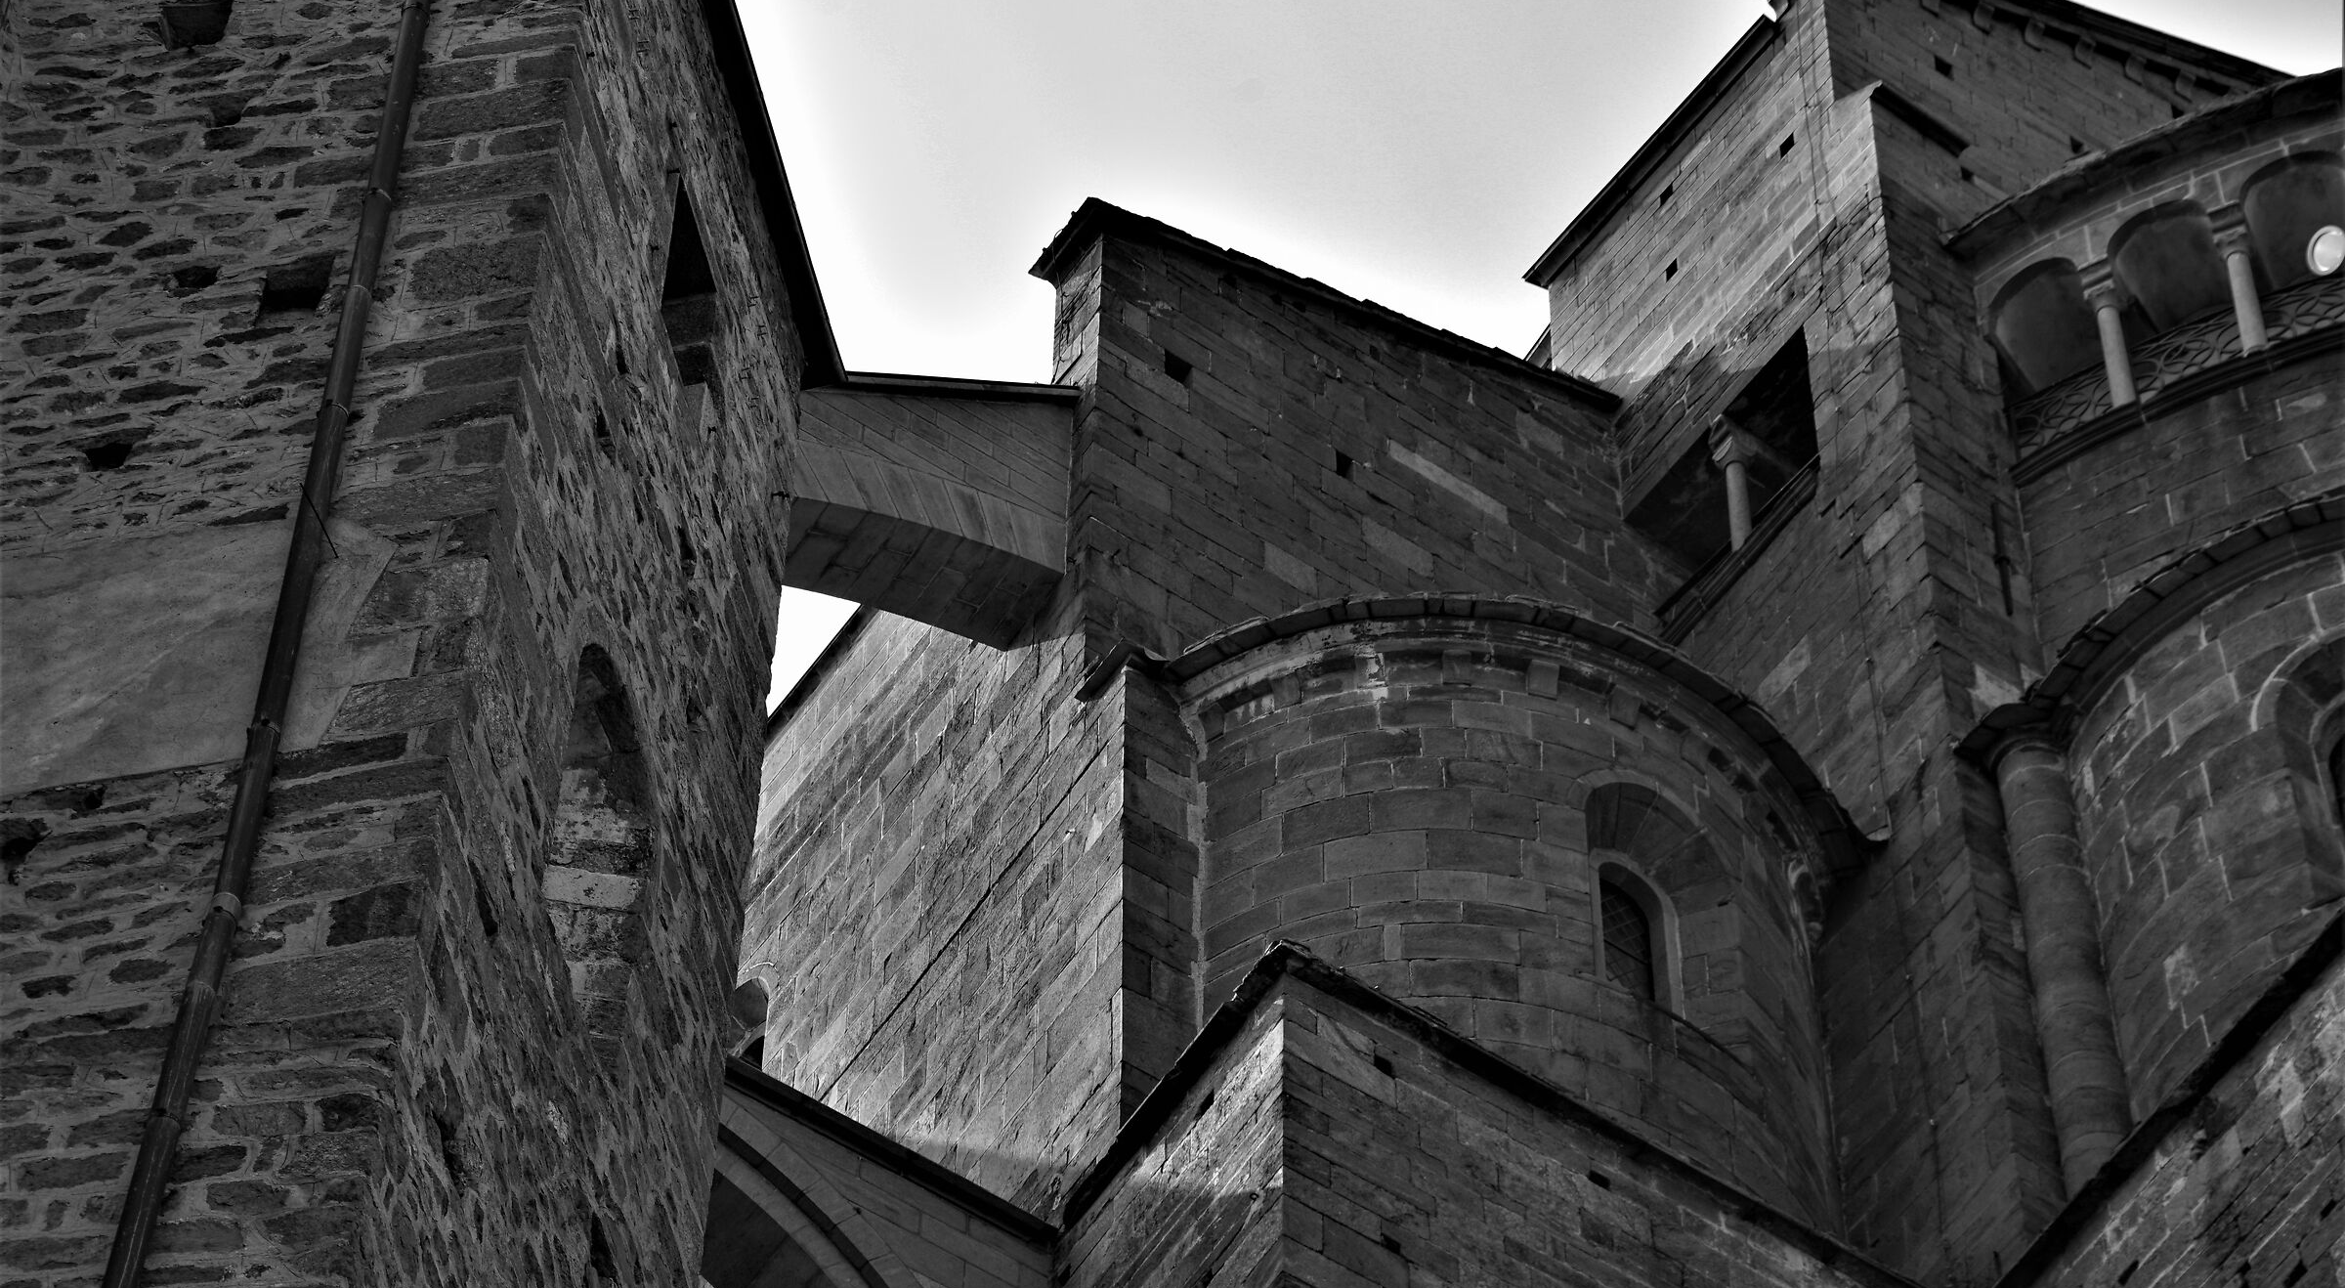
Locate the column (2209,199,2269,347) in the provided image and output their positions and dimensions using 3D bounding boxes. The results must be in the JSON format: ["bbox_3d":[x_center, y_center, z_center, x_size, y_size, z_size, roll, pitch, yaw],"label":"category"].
[{"bbox_3d":[7.111,-2.340,45.363,0.260,1.724,0.270,-18,-57,13],"label":"column"}]

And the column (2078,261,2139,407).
[{"bbox_3d":[6.292,-1.985,45.623,0.260,1.726,0.270,-27,-60,19],"label":"column"}]

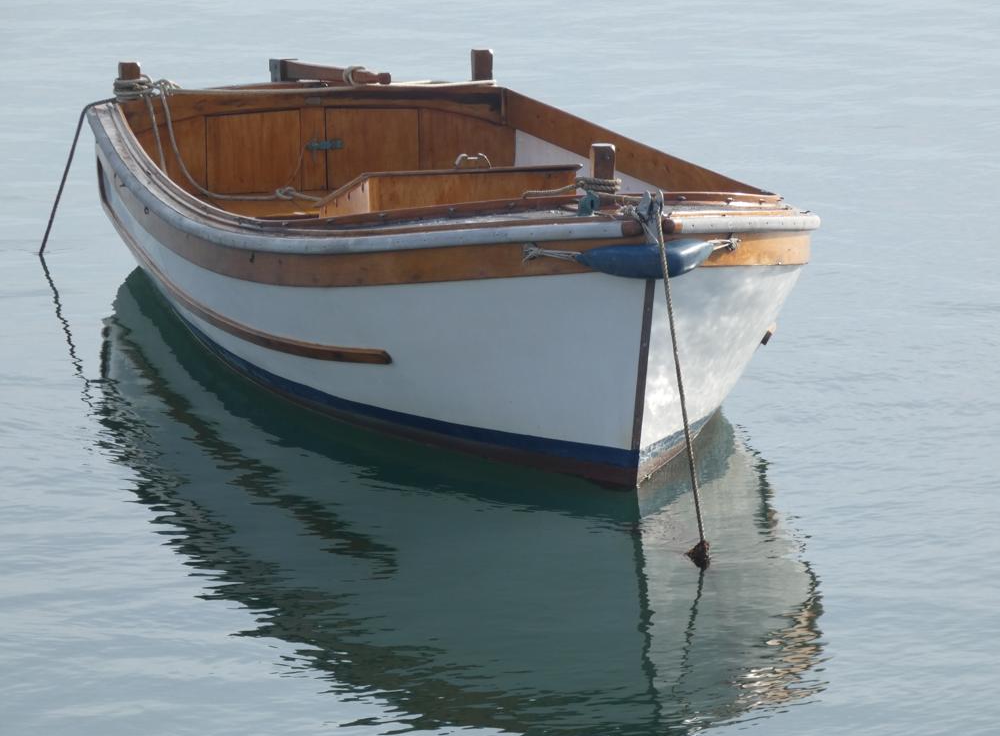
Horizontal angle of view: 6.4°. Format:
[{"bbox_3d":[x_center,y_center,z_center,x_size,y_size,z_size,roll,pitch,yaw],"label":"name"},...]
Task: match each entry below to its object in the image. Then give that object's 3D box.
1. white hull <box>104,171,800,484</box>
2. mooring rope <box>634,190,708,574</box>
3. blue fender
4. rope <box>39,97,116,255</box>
[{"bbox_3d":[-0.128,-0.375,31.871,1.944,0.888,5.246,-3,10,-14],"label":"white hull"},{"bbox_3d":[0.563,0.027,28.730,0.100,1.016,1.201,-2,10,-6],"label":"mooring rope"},{"bbox_3d":[0.472,-0.354,29.162,0.473,0.126,0.121,-3,10,-17],"label":"blue fender"},{"bbox_3d":[-1.621,-0.737,34.347,0.333,0.666,0.327,-1,10,0],"label":"rope"}]

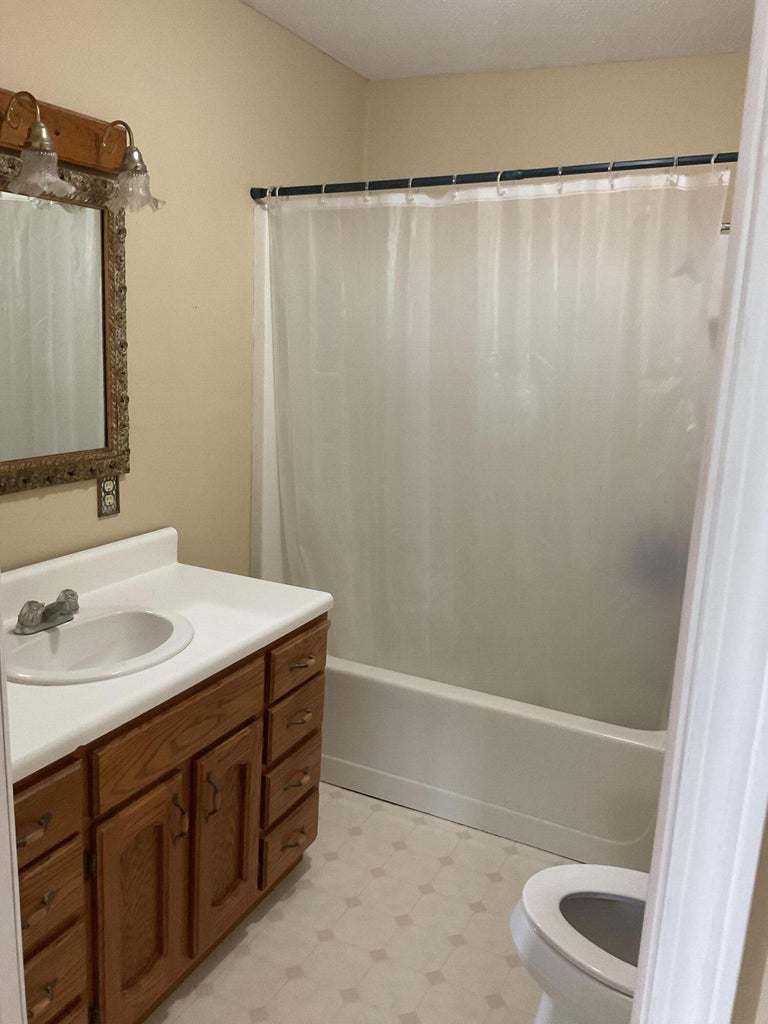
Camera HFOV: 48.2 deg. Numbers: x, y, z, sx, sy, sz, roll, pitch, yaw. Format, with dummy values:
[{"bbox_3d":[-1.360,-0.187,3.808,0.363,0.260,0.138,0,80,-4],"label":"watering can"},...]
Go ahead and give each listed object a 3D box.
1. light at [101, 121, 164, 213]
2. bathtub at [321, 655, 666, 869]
[{"bbox_3d":[-0.606,-0.825,2.038,0.176,0.196,0.145,8,13,25],"label":"light"},{"bbox_3d":[0.360,0.722,3.039,1.520,0.420,0.745,8,13,25],"label":"bathtub"}]

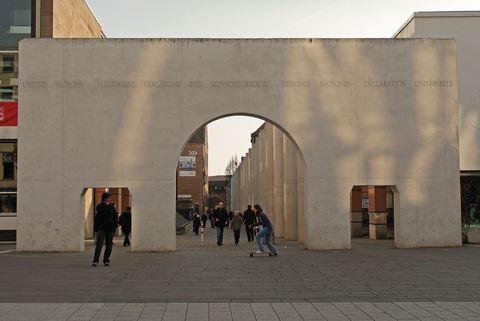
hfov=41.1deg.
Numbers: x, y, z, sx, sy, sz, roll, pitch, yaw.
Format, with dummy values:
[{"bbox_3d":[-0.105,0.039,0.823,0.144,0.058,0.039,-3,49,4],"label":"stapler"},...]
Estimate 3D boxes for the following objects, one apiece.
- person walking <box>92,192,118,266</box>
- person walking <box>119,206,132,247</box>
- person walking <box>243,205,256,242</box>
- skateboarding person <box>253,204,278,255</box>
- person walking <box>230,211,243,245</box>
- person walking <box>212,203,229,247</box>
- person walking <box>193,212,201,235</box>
[{"bbox_3d":[-3.322,1.702,15.800,0.640,1.800,0.460,0,-5,-11],"label":"person walking"},{"bbox_3d":[-4.845,2.825,27.300,0.580,1.700,0.500,-1,-5,0],"label":"person walking"},{"bbox_3d":[0.474,3.019,30.700,0.580,1.780,0.480,0,-5,-3],"label":"person walking"},{"bbox_3d":[0.772,2.114,19.400,0.800,1.530,0.560,-1,-5,1],"label":"skateboarding person"},{"bbox_3d":[-0.142,3.089,29.400,0.540,1.580,0.460,0,-5,-3],"label":"person walking"},{"bbox_3d":[-0.793,2.633,26.600,0.640,1.810,0.520,0,-5,-3],"label":"person walking"},{"bbox_3d":[-3.162,4.659,47.000,0.540,1.680,0.500,0,-5,-6],"label":"person walking"}]

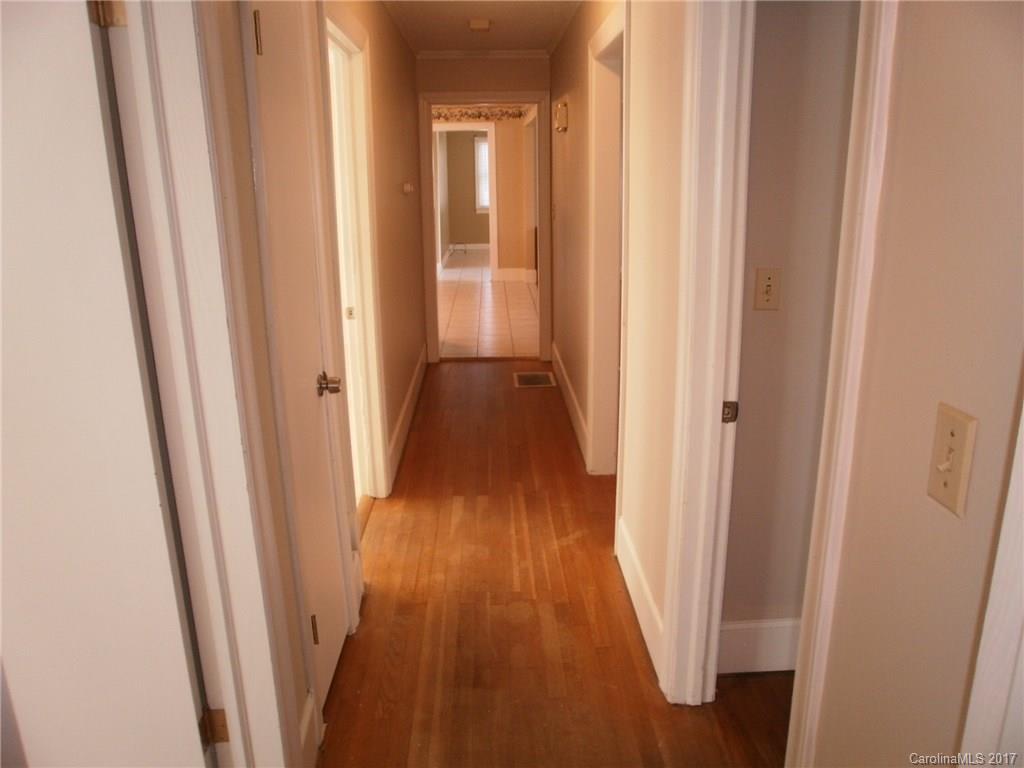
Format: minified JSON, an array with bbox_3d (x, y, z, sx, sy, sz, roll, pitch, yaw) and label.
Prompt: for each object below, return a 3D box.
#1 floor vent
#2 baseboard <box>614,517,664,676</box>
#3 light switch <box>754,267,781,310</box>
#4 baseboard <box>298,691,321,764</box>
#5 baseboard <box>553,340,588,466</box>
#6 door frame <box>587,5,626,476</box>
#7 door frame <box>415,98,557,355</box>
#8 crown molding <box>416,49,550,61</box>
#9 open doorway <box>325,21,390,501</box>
[{"bbox_3d":[0.174,-0.040,5.905,0.305,0.015,0.390,-1,16,-2],"label":"floor vent"},{"bbox_3d":[0.471,0.763,2.802,0.023,0.205,0.725,-1,16,-2],"label":"baseboard"},{"bbox_3d":[0.721,-0.265,2.159,0.070,0.115,0.015,-1,16,-2],"label":"light switch"},{"bbox_3d":[-0.567,0.993,2.095,0.023,0.195,0.200,-1,16,-2],"label":"baseboard"},{"bbox_3d":[0.383,0.041,5.300,0.023,0.190,2.280,-1,16,-2],"label":"baseboard"},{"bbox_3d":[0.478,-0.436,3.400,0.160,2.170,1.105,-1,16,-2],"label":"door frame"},{"bbox_3d":[-0.197,-1.206,6.172,1.025,2.110,0.150,-1,16,-2],"label":"door frame"},{"bbox_3d":[-0.212,-2.469,5.737,1.030,0.080,0.065,-1,16,-2],"label":"crown molding"},{"bbox_3d":[-0.676,-0.343,3.175,0.148,2.096,0.887,-1,16,-1],"label":"open doorway"}]

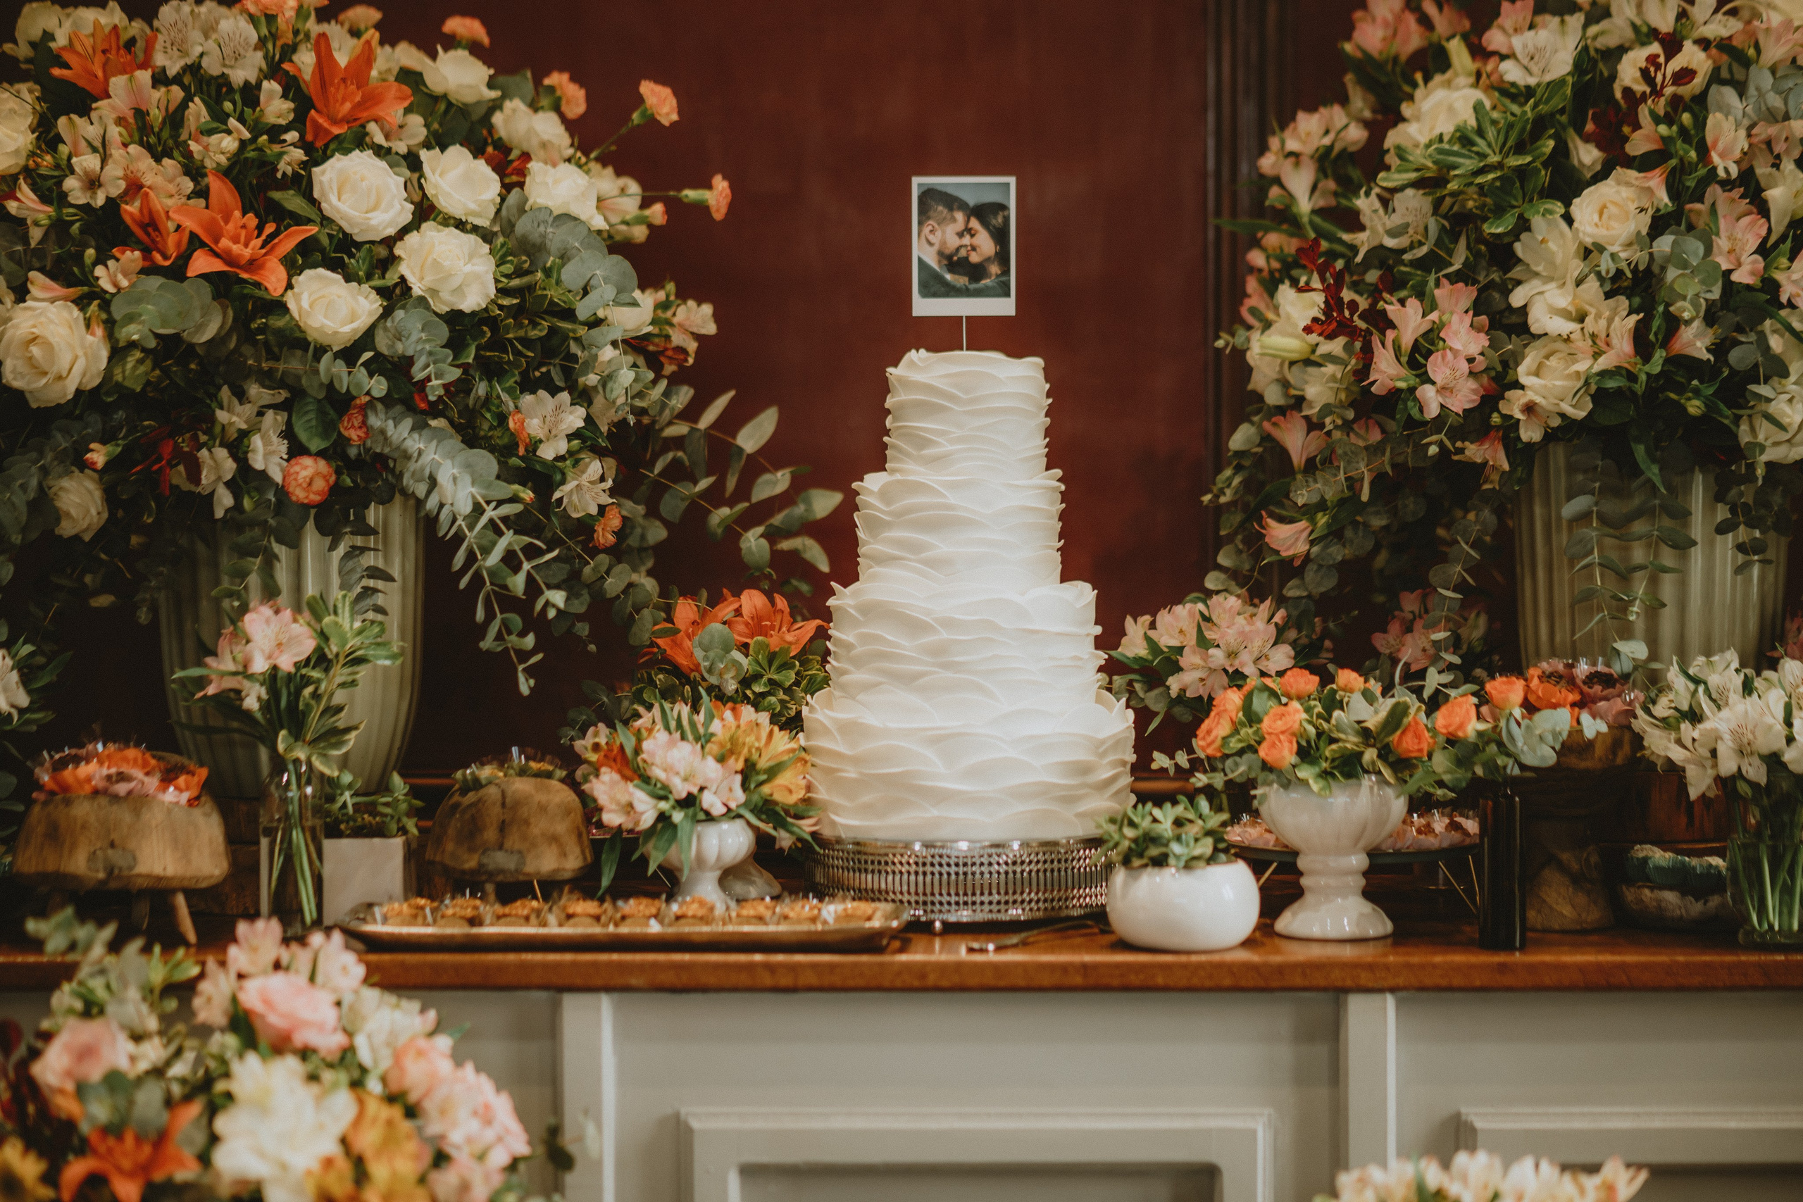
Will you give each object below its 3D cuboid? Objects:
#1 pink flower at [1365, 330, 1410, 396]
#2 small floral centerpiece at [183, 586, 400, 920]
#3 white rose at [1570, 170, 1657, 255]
[{"bbox_3d":[0.388,-0.189,3.390,0.037,0.052,0.042,-2,3,-37],"label":"pink flower"},{"bbox_3d":[-0.524,0.135,3.624,0.175,0.283,0.130,0,3,0],"label":"small floral centerpiece"},{"bbox_3d":[0.618,-0.338,3.700,0.072,0.072,0.062,0,3,9],"label":"white rose"}]

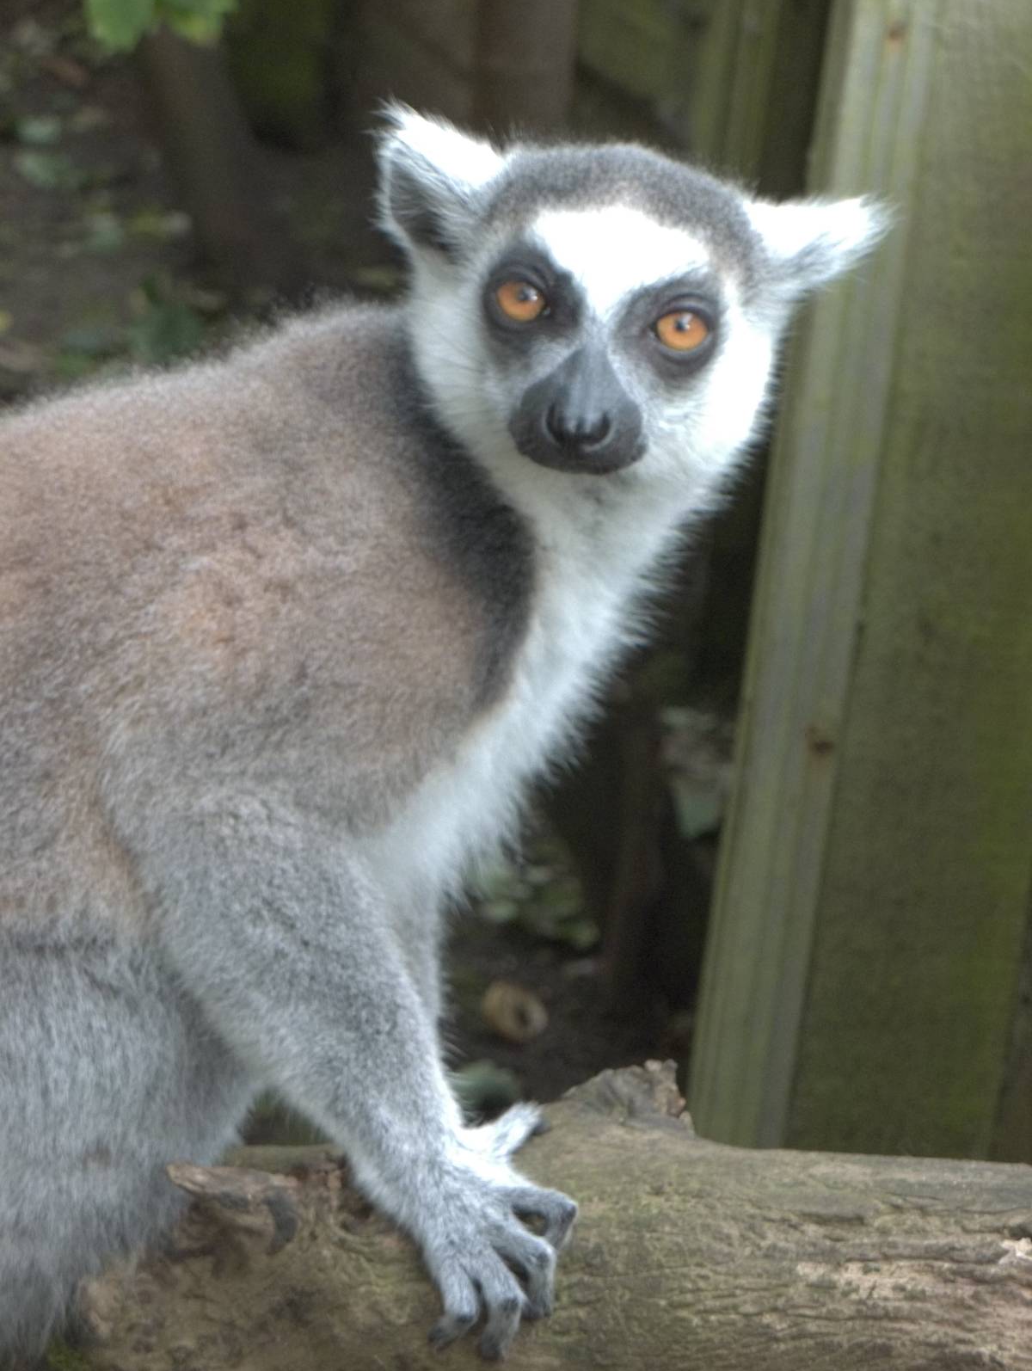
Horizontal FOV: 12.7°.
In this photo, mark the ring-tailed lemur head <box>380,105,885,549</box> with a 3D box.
[{"bbox_3d":[0.025,-0.090,1.200,0.130,0.103,0.105,10,9,1],"label":"ring-tailed lemur head"}]

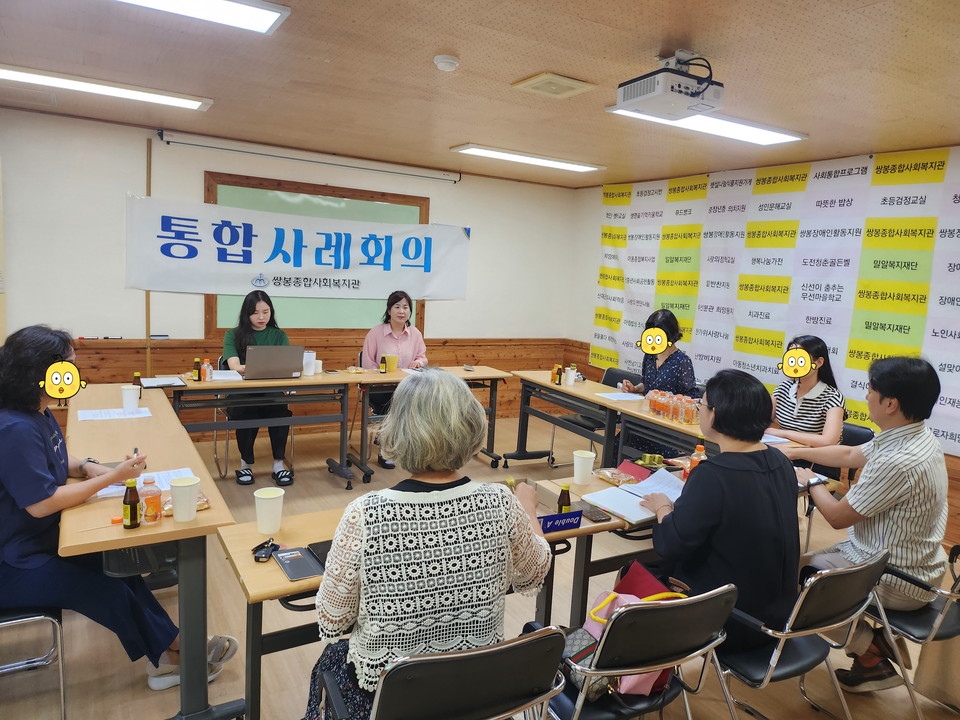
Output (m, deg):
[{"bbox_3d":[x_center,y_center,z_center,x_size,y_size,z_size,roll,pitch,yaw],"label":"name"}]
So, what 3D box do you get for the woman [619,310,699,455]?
[{"bbox_3d":[1.168,0.321,4.600,0.720,1.280,0.500,-2,10,-35],"label":"woman"}]

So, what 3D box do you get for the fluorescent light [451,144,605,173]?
[{"bbox_3d":[0.394,-1.513,5.030,1.240,0.030,0.300,-1,9,-30],"label":"fluorescent light"}]

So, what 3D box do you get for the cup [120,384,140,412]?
[{"bbox_3d":[-1.679,0.188,3.196,0.087,0.112,0.087,-1,9,-29],"label":"cup"}]

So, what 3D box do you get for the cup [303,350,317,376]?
[{"bbox_3d":[-1.147,0.025,4.460,0.083,0.150,0.083,-1,9,-30],"label":"cup"}]

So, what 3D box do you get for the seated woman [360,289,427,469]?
[{"bbox_3d":[-0.633,0.122,5.037,0.530,1.302,0.640,0,9,-24],"label":"seated woman"}]

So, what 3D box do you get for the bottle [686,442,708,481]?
[{"bbox_3d":[0.904,0.422,2.749,0.060,0.134,0.060,-1,9,-30],"label":"bottle"}]

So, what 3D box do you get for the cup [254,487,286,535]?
[{"bbox_3d":[-0.612,0.438,1.927,0.088,0.112,0.088,-1,9,-29],"label":"cup"}]

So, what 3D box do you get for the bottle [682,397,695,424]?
[{"bbox_3d":[1.185,0.296,3.778,0.060,0.134,0.060,-1,9,-30],"label":"bottle"}]

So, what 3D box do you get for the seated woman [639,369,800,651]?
[{"bbox_3d":[0.704,0.640,2.226,0.520,1.250,0.720,-2,10,-35],"label":"seated woman"}]

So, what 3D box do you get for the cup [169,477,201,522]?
[{"bbox_3d":[-0.867,0.412,1.954,0.088,0.113,0.088,-1,9,-30],"label":"cup"}]

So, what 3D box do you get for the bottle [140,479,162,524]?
[{"bbox_3d":[-0.948,0.404,1.920,0.062,0.126,0.062,-1,9,-30],"label":"bottle"}]

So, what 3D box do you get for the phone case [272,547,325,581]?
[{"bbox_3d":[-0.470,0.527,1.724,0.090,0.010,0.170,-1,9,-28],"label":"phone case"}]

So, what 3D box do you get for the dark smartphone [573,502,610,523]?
[{"bbox_3d":[0.372,0.509,2.231,0.075,0.009,0.162,0,9,-23],"label":"dark smartphone"}]

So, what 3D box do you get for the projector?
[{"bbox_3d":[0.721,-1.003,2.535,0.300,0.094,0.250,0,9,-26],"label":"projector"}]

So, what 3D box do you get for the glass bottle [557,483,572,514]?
[{"bbox_3d":[0.276,0.467,2.168,0.045,0.130,0.045,3,8,0],"label":"glass bottle"}]

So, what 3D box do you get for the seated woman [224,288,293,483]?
[{"bbox_3d":[-1.486,0.166,4.468,0.460,1.240,0.610,-1,9,-28],"label":"seated woman"}]

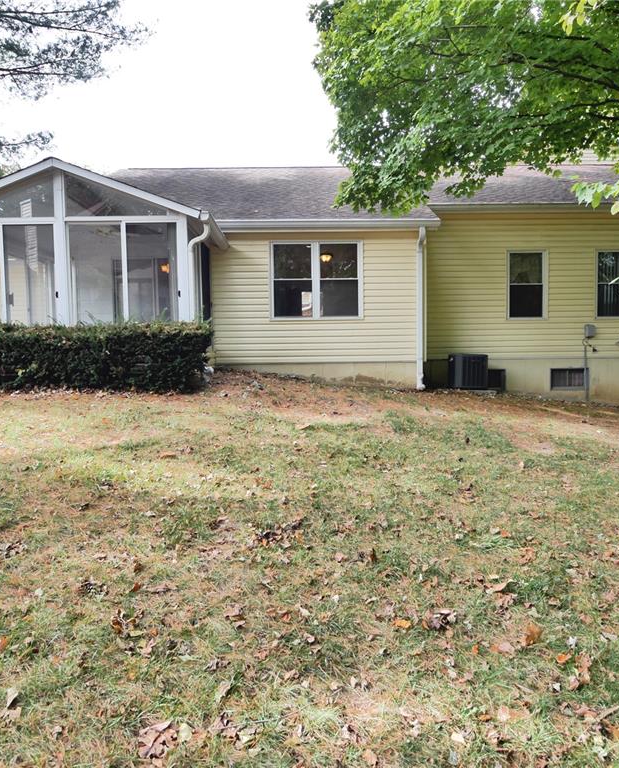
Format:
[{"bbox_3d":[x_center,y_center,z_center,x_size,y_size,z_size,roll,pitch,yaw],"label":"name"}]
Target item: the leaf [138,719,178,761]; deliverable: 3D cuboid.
[{"bbox_3d":[-0.499,1.176,1.760,0.099,0.040,0.124,2,10,-2],"label":"leaf"}]

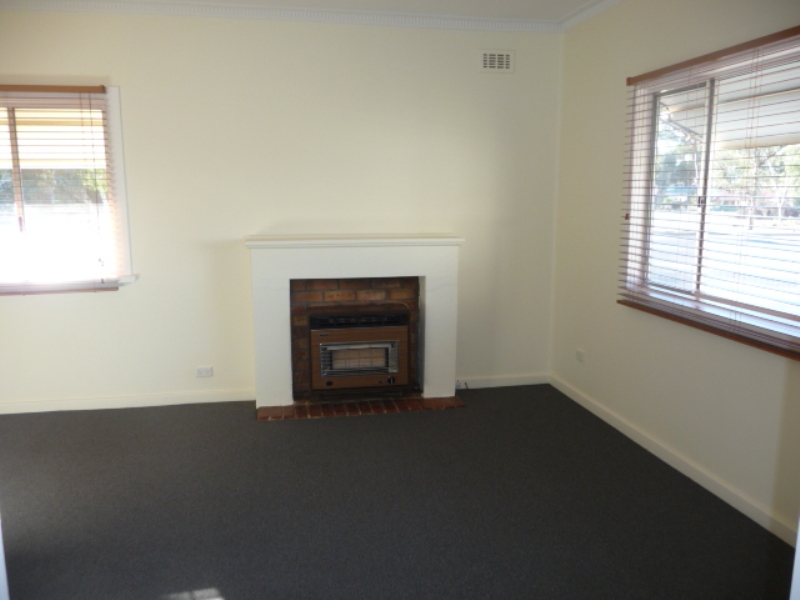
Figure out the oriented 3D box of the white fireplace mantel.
[{"bbox_3d":[-0.312,0.146,4.724,1.540,1.207,0.252,-2,10,-11],"label":"white fireplace mantel"}]

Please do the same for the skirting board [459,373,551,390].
[{"bbox_3d":[0.798,0.643,5.153,0.838,0.085,0.018,-2,10,-11],"label":"skirting board"}]

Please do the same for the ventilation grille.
[{"bbox_3d":[0.714,-1.745,4.741,0.263,0.157,0.015,-2,10,-11],"label":"ventilation grille"}]

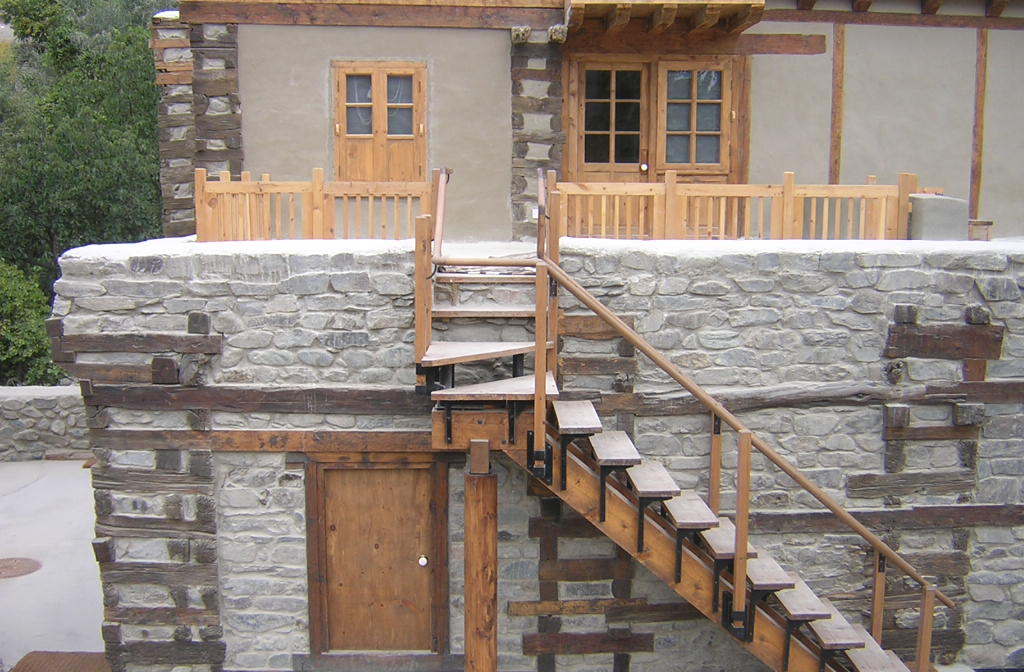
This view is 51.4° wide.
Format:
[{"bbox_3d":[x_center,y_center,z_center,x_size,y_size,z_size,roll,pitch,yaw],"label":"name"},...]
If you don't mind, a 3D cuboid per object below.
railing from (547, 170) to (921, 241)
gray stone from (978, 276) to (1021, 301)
[{"bbox_3d":[1.841,-1.041,8.829,3.102,0.638,0.134,0,8,-3],"label":"railing"},{"bbox_3d":[3.983,-0.401,8.796,0.352,0.197,0.211,0,8,-3],"label":"gray stone"}]

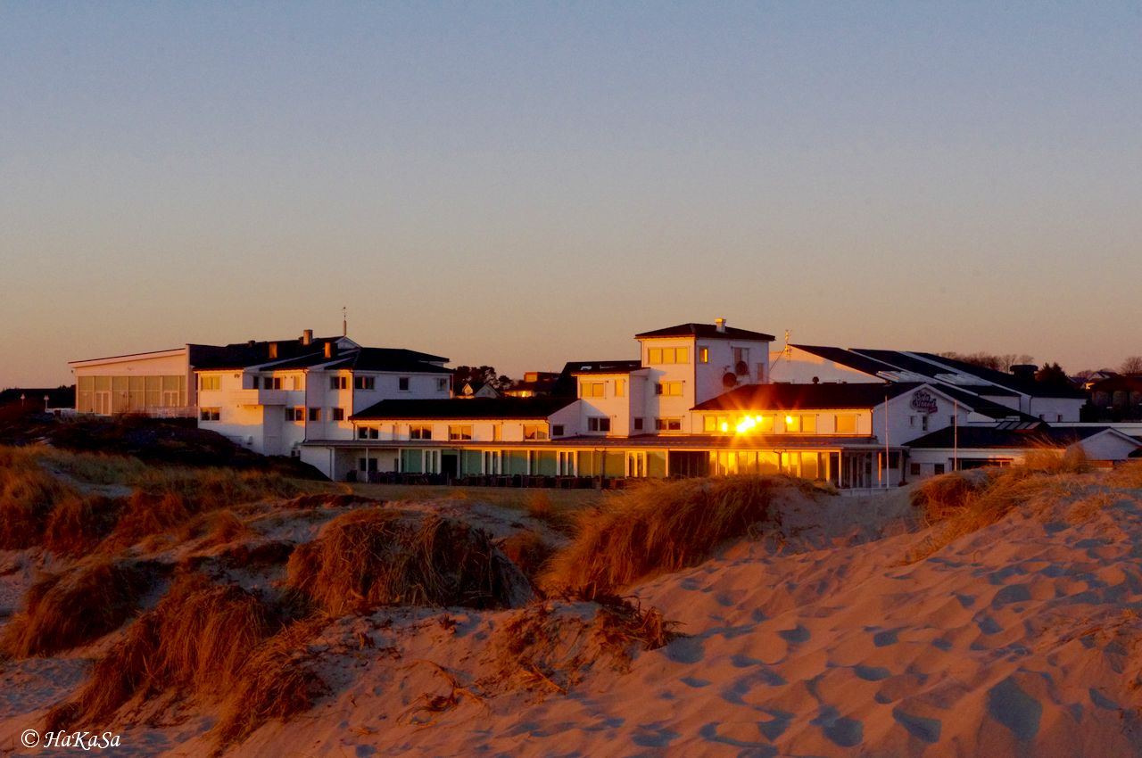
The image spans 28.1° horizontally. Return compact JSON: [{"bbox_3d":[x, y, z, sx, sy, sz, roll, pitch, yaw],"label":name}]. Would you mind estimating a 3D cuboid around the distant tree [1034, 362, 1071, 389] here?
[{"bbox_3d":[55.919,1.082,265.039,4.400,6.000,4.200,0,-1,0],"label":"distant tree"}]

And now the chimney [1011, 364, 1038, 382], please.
[{"bbox_3d":[46.647,-0.516,235.067,2.750,2.000,2.700,0,-1,0],"label":"chimney"}]

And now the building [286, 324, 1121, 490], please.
[{"bbox_3d":[8.500,2.069,199.002,77.000,13.500,22.000,-1,-2,40],"label":"building"}]

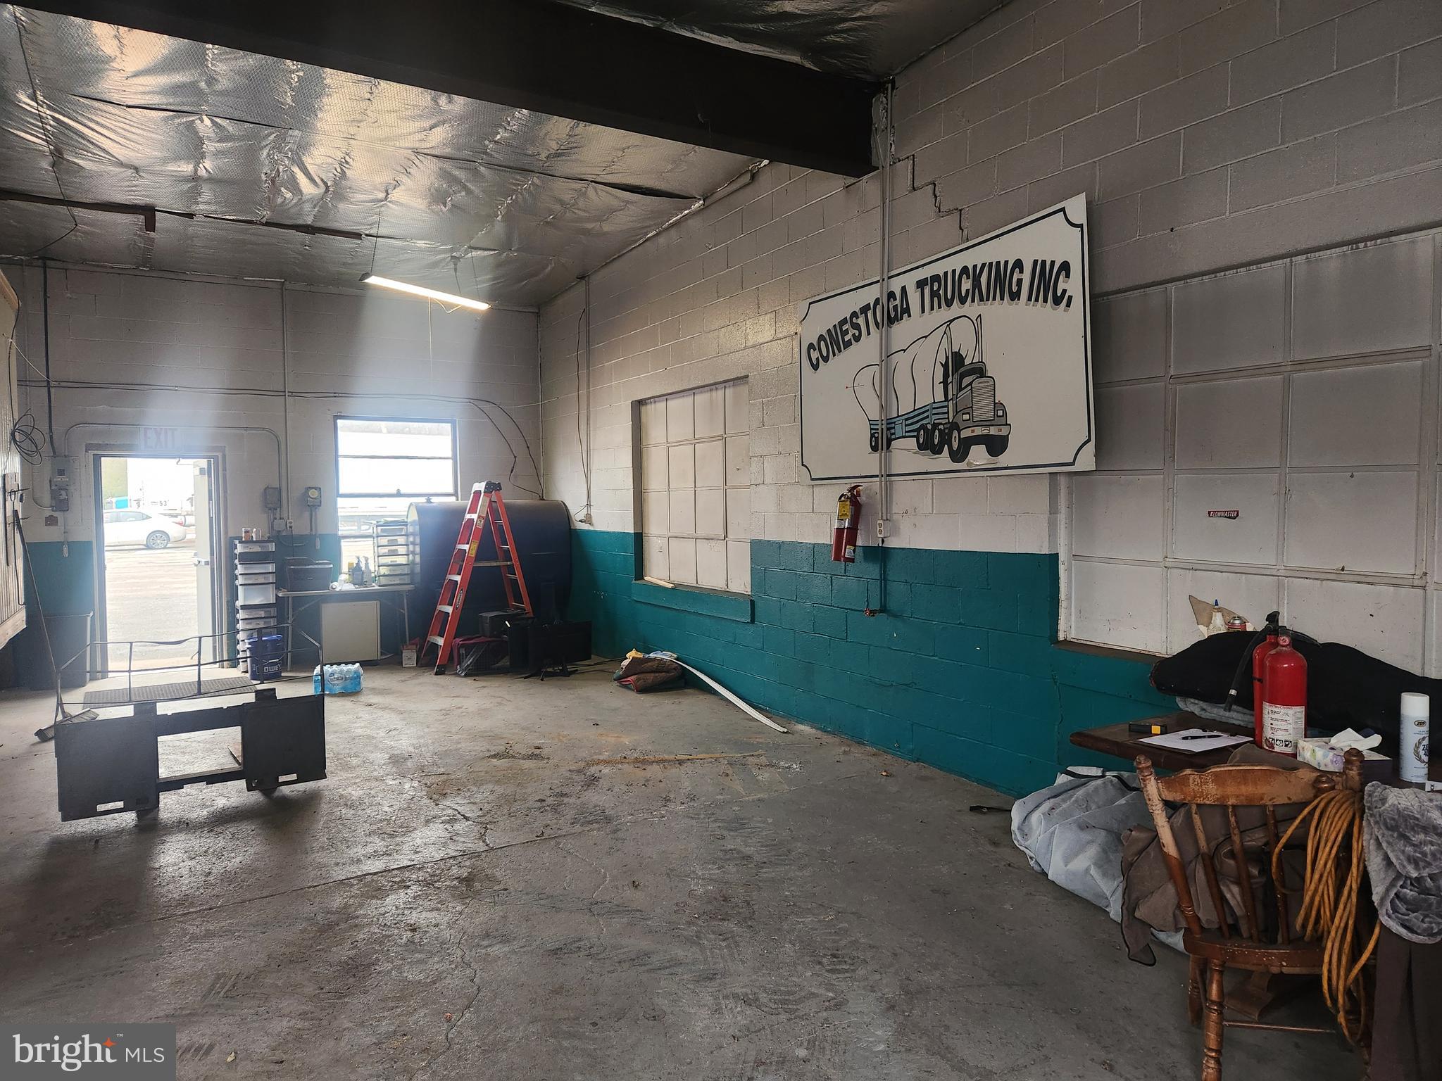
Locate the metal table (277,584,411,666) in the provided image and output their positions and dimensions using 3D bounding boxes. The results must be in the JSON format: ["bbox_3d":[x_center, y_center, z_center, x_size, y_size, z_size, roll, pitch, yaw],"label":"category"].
[{"bbox_3d":[-3.744,0.836,9.537,1.220,0.740,0.600,-2,3,-30],"label":"metal table"}]

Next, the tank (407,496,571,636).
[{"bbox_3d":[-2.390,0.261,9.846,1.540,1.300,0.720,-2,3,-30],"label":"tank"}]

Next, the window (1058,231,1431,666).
[{"bbox_3d":[2.207,-0.284,3.809,0.100,1.620,2.050,-2,3,-30],"label":"window"}]

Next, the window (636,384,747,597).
[{"bbox_3d":[-0.218,-0.437,7.926,0.100,1.620,2.000,-2,3,-30],"label":"window"}]

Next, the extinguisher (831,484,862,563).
[{"bbox_3d":[0.775,-0.101,5.911,0.140,0.480,0.170,-5,12,-30],"label":"extinguisher"}]

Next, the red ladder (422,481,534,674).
[{"bbox_3d":[-2.259,0.321,9.171,1.100,1.750,0.540,-2,3,-30],"label":"red ladder"}]

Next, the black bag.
[{"bbox_3d":[2.085,0.502,3.294,0.450,0.300,1.080,-2,3,-30],"label":"black bag"}]

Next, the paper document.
[{"bbox_3d":[1.582,0.665,3.192,0.285,0.006,0.210,-2,3,-30],"label":"paper document"}]

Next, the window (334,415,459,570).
[{"bbox_3d":[-3.392,-0.478,10.084,1.230,1.600,0.100,-2,3,-30],"label":"window"}]

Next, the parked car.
[{"bbox_3d":[-20.685,-0.424,32.277,4.650,1.450,1.800,-2,3,-36],"label":"parked car"}]

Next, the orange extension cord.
[{"bbox_3d":[1.388,0.860,2.200,0.220,0.550,0.140,0,3,13],"label":"orange extension cord"}]

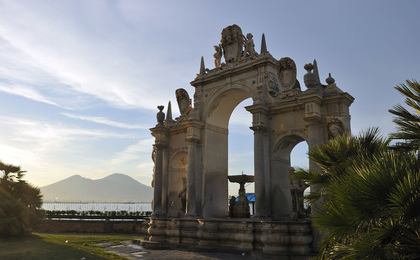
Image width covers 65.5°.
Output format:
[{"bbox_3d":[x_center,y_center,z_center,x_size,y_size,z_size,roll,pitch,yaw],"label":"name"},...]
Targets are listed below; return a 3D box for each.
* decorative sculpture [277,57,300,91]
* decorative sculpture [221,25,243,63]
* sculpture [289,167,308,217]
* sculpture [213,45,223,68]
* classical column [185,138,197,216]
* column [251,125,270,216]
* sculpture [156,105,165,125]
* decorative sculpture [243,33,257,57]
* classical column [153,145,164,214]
[{"bbox_3d":[3.010,-2.168,12.592,0.735,1.225,0.385,-10,-17,39],"label":"decorative sculpture"},{"bbox_3d":[1.006,-3.954,14.991,0.910,1.698,0.385,-10,-17,39],"label":"decorative sculpture"},{"bbox_3d":[3.198,2.256,11.841,0.717,1.838,0.525,-10,-17,39],"label":"sculpture"},{"bbox_3d":[0.373,-3.462,15.418,0.438,1.085,0.385,-10,-17,39],"label":"sculpture"},{"bbox_3d":[-0.770,2.041,14.203,0.473,3.325,0.473,0,-13,0],"label":"classical column"},{"bbox_3d":[1.831,1.534,12.098,0.473,3.325,0.473,-10,-17,39],"label":"column"},{"bbox_3d":[-2.442,-0.738,16.265,0.376,0.893,0.376,0,-13,0],"label":"sculpture"},{"bbox_3d":[1.746,-3.716,14.305,0.507,1.015,0.420,-10,-17,39],"label":"decorative sculpture"},{"bbox_3d":[-2.415,2.354,15.536,0.473,3.325,0.473,0,-13,0],"label":"classical column"}]

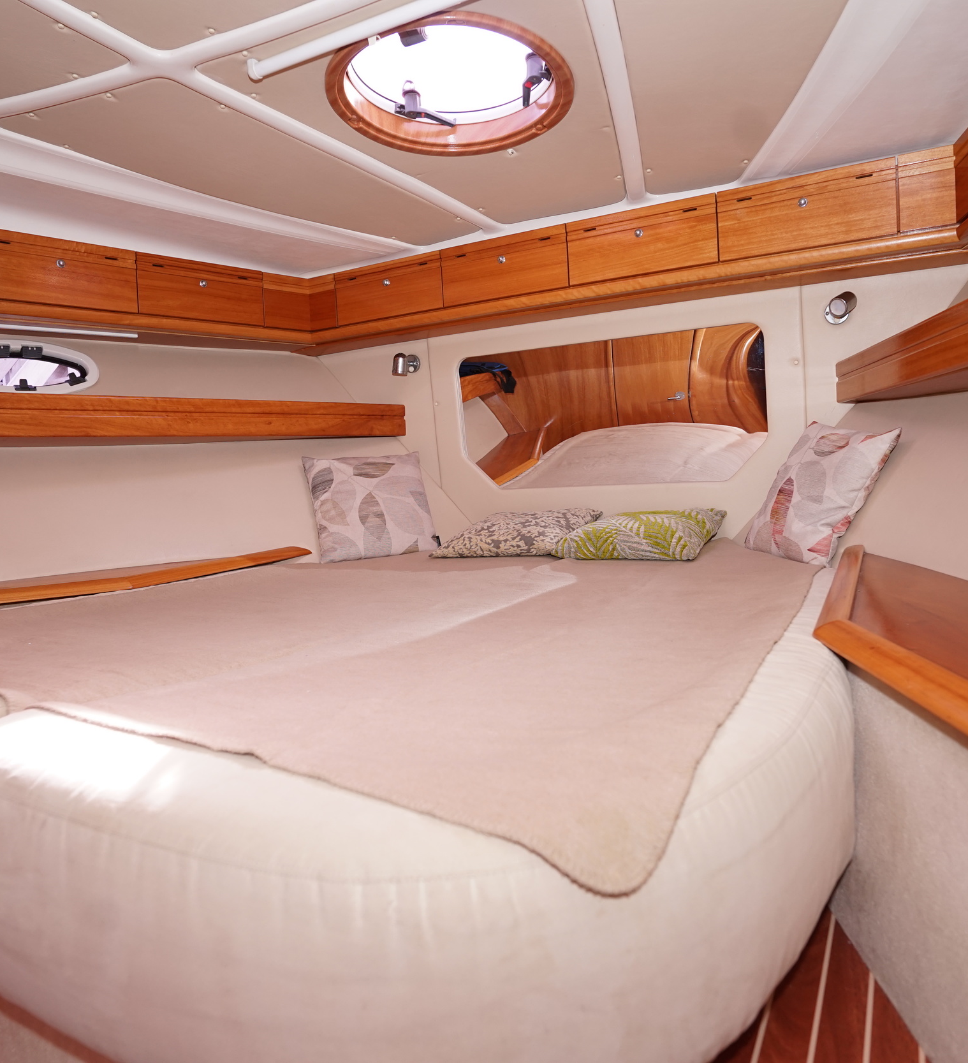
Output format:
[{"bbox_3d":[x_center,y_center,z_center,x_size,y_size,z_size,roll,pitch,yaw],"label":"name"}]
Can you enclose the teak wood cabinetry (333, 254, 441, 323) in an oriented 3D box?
[{"bbox_3d":[-0.270,-0.841,2.679,0.471,0.186,0.240,0,7,32],"label":"teak wood cabinetry"}]

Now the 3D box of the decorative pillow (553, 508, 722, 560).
[{"bbox_3d":[0.448,-0.002,2.153,0.400,0.115,0.390,0,9,28],"label":"decorative pillow"}]

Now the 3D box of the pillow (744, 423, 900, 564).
[{"bbox_3d":[0.826,-0.107,1.849,0.110,0.355,0.365,26,5,-11],"label":"pillow"}]

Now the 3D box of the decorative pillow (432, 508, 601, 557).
[{"bbox_3d":[0.114,-0.001,2.327,0.400,0.115,0.390,0,9,28],"label":"decorative pillow"}]

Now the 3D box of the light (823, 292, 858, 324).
[{"bbox_3d":[0.979,-0.615,2.062,0.075,0.085,0.100,2,8,41],"label":"light"}]

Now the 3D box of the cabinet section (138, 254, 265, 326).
[{"bbox_3d":[-1.013,-0.782,2.525,0.270,0.186,0.439,2,8,40],"label":"cabinet section"}]

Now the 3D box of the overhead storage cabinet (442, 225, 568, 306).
[{"bbox_3d":[0.114,-0.840,2.456,0.438,0.186,0.240,0,7,28],"label":"overhead storage cabinet"}]

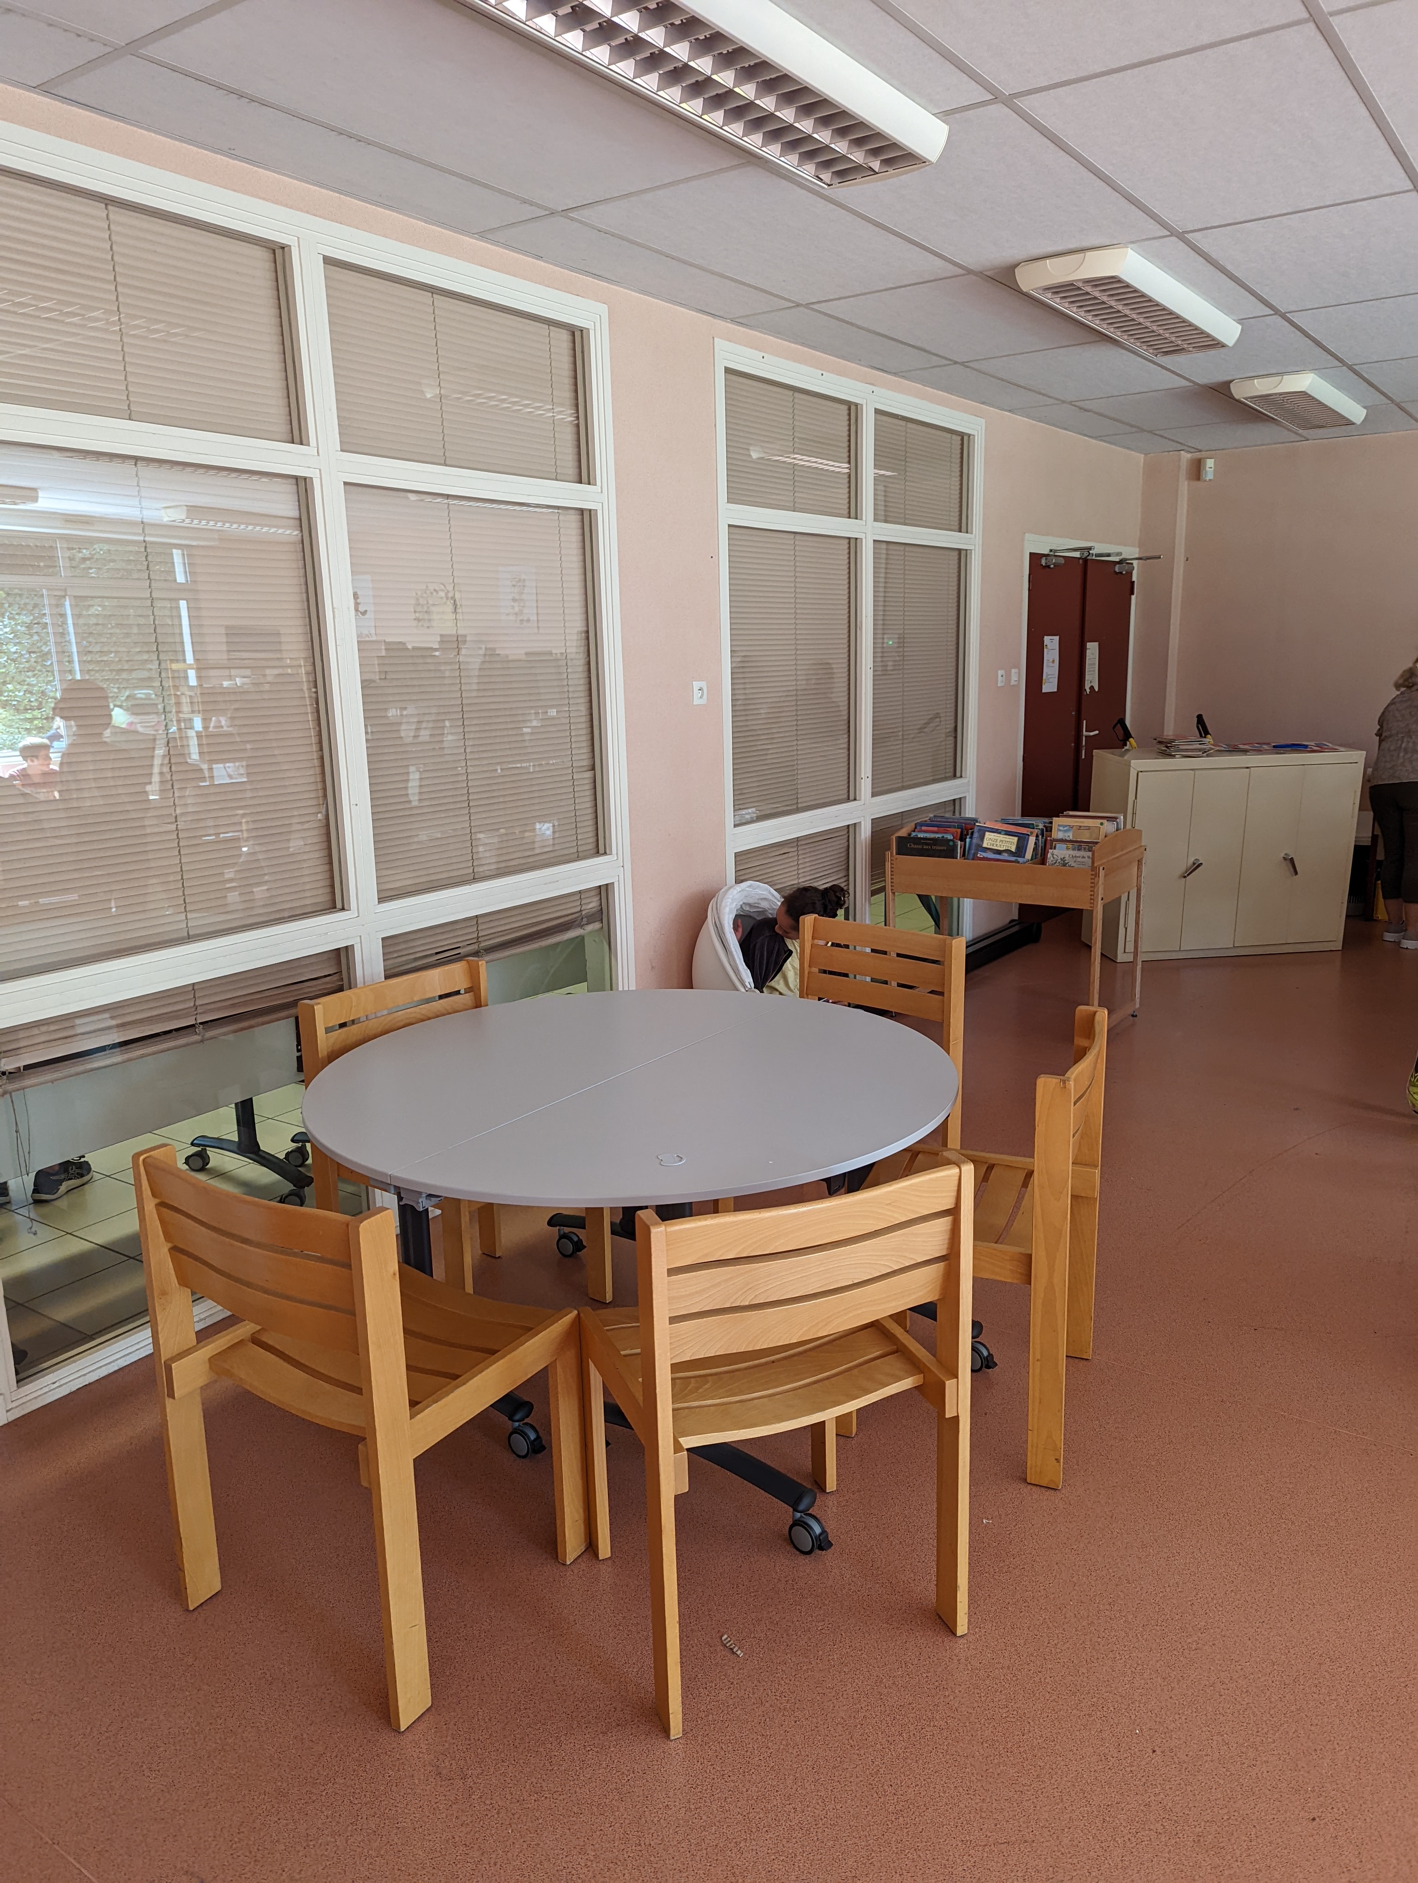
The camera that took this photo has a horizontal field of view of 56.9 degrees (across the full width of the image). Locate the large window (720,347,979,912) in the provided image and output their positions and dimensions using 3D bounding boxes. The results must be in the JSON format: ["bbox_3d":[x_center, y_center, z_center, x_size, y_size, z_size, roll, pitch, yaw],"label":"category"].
[{"bbox_3d":[0.669,-0.986,5.568,0.080,2.560,2.170,8,16,35],"label":"large window"}]

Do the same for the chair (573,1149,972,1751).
[{"bbox_3d":[0.082,0.715,2.172,0.516,0.822,0.485,-6,14,-21],"label":"chair"}]

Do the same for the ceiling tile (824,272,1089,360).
[{"bbox_3d":[0.909,-2.178,4.606,0.600,0.020,1.190,8,16,35],"label":"ceiling tile"}]

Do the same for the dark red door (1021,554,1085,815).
[{"bbox_3d":[1.909,-1.099,7.317,0.050,2.039,0.820,8,15,35],"label":"dark red door"}]

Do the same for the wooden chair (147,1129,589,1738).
[{"bbox_3d":[-0.575,0.723,2.218,0.520,0.825,0.485,6,15,31],"label":"wooden chair"}]

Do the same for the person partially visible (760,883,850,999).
[{"bbox_3d":[0.354,0.210,4.596,0.450,0.750,0.360,-3,13,-5],"label":"person partially visible"}]

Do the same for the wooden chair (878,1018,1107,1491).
[{"bbox_3d":[0.543,0.578,2.740,0.485,0.822,0.516,4,14,23],"label":"wooden chair"}]

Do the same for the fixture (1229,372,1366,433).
[{"bbox_3d":[2.803,-2.539,6.185,0.310,0.080,1.250,8,16,35],"label":"fixture"}]

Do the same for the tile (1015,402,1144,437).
[{"bbox_3d":[1.939,-2.696,6.758,0.280,0.020,1.190,8,16,35],"label":"tile"}]

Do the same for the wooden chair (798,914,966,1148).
[{"bbox_3d":[0.341,0.398,3.569,0.516,0.822,0.485,10,17,42],"label":"wooden chair"}]

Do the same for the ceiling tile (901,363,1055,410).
[{"bbox_3d":[1.241,-2.463,5.810,0.280,0.020,1.190,8,16,35],"label":"ceiling tile"}]

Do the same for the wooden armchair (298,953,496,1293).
[{"bbox_3d":[-0.582,0.517,3.132,0.485,0.822,0.516,8,16,37],"label":"wooden armchair"}]

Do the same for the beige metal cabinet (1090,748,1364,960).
[{"bbox_3d":[2.602,-0.464,6.675,1.190,1.000,0.470,-3,13,-6],"label":"beige metal cabinet"}]

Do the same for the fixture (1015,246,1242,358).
[{"bbox_3d":[1.405,-2.070,4.285,0.310,0.080,1.250,8,16,35],"label":"fixture"}]

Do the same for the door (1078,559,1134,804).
[{"bbox_3d":[2.390,-1.256,7.969,0.050,2.039,0.810,8,15,35],"label":"door"}]

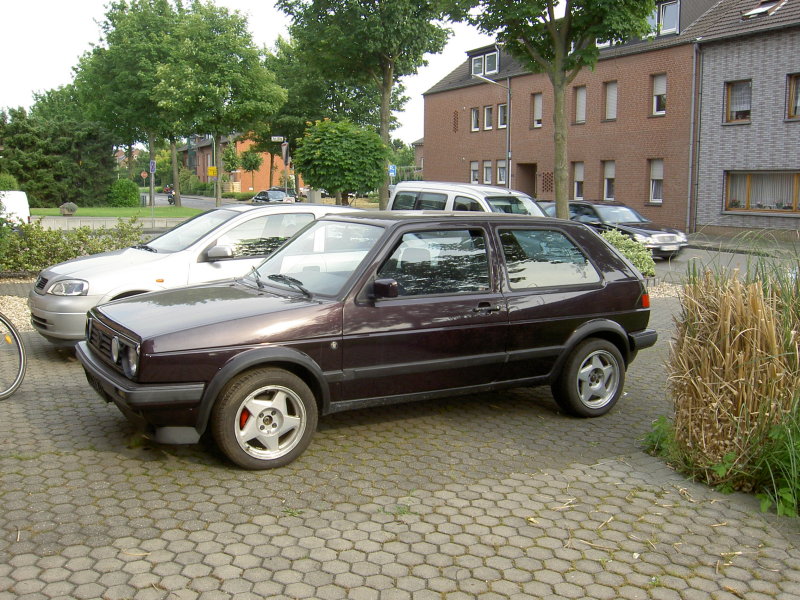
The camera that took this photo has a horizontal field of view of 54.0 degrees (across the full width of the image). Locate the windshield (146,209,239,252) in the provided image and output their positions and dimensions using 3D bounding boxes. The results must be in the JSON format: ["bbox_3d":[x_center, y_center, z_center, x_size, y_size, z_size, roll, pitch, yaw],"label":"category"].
[{"bbox_3d":[-2.242,-0.770,8.463,0.830,0.160,1.350,-35,22,-20],"label":"windshield"}]

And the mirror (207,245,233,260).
[{"bbox_3d":[-1.767,-0.465,7.691,0.180,0.155,0.220,-4,9,-28],"label":"mirror"}]

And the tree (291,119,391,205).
[{"bbox_3d":[-1.936,-3.961,25.698,3.150,3.865,3.150,0,8,0],"label":"tree"}]

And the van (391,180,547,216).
[{"bbox_3d":[1.680,-1.628,17.043,1.710,1.810,4.080,-7,11,-40],"label":"van"}]

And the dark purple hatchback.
[{"bbox_3d":[-0.060,0.100,5.630,3.990,1.420,1.710,-4,9,-30],"label":"dark purple hatchback"}]

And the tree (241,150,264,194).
[{"bbox_3d":[-12.242,-10.179,64.204,1.950,4.320,1.950,0,8,0],"label":"tree"}]

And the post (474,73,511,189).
[{"bbox_3d":[3.909,-6.302,32.488,2.000,6.450,0.250,-4,9,-28],"label":"post"}]

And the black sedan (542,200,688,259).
[{"bbox_3d":[5.282,-1.887,20.643,1.770,1.430,4.600,-5,10,-30],"label":"black sedan"}]

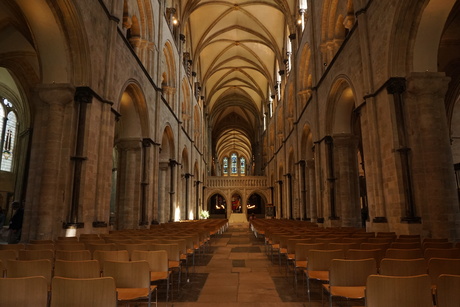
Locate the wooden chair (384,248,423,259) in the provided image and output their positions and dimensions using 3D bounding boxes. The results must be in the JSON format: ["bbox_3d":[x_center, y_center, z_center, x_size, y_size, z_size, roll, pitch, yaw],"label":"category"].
[{"bbox_3d":[2.481,1.795,4.525,0.525,0.775,0.540,0,-12,0],"label":"wooden chair"}]

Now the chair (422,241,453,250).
[{"bbox_3d":[3.639,1.987,5.498,0.525,0.775,0.540,0,-12,0],"label":"chair"}]

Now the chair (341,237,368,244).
[{"bbox_3d":[2.566,2.190,6.459,0.525,0.775,0.540,0,-12,0],"label":"chair"}]

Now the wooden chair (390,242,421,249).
[{"bbox_3d":[2.930,1.942,5.271,0.500,0.810,0.530,0,-12,-1],"label":"wooden chair"}]

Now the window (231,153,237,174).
[{"bbox_3d":[0.982,2.989,86.085,1.700,6.200,0.250,-1,-11,1],"label":"window"}]

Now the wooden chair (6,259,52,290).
[{"bbox_3d":[-2.147,1.595,3.458,0.500,0.810,0.530,-1,-12,2],"label":"wooden chair"}]

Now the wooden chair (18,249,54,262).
[{"bbox_3d":[-2.807,1.847,4.624,0.525,0.775,0.540,-1,-12,2],"label":"wooden chair"}]

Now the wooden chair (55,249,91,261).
[{"bbox_3d":[-2.187,1.820,4.462,0.500,0.800,0.530,-1,-11,1],"label":"wooden chair"}]

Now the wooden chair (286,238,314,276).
[{"bbox_3d":[1.451,2.196,6.454,0.525,0.775,0.540,0,-12,0],"label":"wooden chair"}]

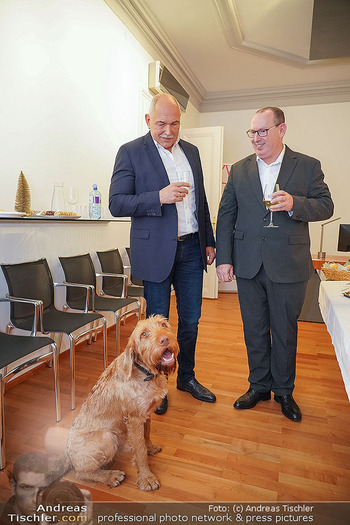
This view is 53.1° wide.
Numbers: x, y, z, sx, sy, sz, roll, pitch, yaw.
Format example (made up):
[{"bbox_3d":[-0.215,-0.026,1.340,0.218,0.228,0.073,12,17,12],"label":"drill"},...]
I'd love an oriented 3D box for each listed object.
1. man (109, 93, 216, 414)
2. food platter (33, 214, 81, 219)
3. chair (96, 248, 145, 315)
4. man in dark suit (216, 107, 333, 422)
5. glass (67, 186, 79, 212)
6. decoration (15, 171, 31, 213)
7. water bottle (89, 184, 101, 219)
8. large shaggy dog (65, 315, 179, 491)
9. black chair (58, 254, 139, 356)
[{"bbox_3d":[-0.073,-0.070,2.208,0.640,1.870,0.480,-2,7,-25],"label":"man"},{"bbox_3d":[-0.785,-0.314,2.338,0.290,0.035,0.290,4,7,19],"label":"food platter"},{"bbox_3d":[-0.426,0.316,3.292,0.560,0.840,0.550,4,7,19],"label":"chair"},{"bbox_3d":[0.591,0.005,2.099,0.660,1.780,0.460,4,7,21],"label":"man in dark suit"},{"bbox_3d":[-0.746,-0.441,2.552,0.085,0.220,0.085,4,7,19],"label":"glass"},{"bbox_3d":[-0.907,-0.417,2.086,0.094,0.260,0.094,4,7,19],"label":"decoration"},{"bbox_3d":[-0.630,-0.477,2.757,0.085,0.270,0.085,1,6,0],"label":"water bottle"},{"bbox_3d":[-0.204,0.568,1.578,0.500,0.710,0.320,3,7,18],"label":"large shaggy dog"},{"bbox_3d":[-0.601,0.368,2.790,0.560,0.840,0.550,4,7,19],"label":"black chair"}]

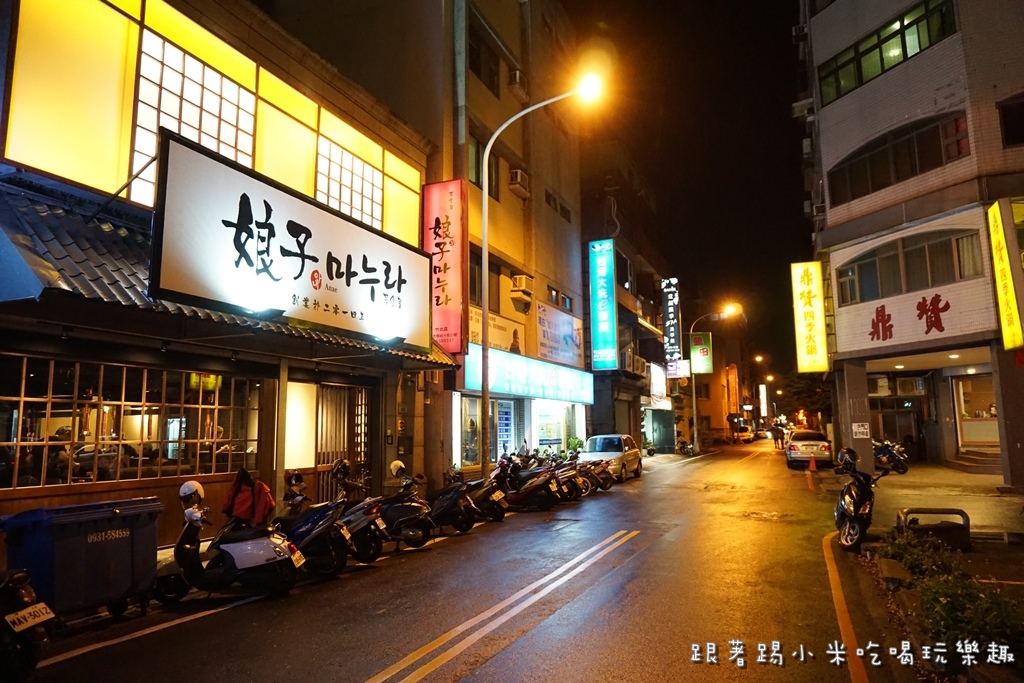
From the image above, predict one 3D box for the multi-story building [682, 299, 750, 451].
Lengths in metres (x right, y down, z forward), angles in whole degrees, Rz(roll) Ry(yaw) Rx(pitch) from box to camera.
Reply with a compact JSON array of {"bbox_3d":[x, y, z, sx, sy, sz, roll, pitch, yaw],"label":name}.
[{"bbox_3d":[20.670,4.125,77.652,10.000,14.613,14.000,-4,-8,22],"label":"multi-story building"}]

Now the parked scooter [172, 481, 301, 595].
[{"bbox_3d":[-2.918,2.062,7.039,1.720,1.130,0.680,-1,-7,0],"label":"parked scooter"}]

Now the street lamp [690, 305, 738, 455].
[{"bbox_3d":[13.201,2.327,44.141,3.199,9.748,0.350,-4,-8,22],"label":"street lamp"}]

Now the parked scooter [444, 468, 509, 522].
[{"bbox_3d":[-0.819,2.792,12.871,1.800,1.130,0.700,-4,-8,22],"label":"parked scooter"}]

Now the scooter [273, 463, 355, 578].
[{"bbox_3d":[-2.709,2.183,8.067,1.820,1.150,0.700,-1,-7,2],"label":"scooter"}]

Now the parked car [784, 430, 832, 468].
[{"bbox_3d":[12.379,4.519,28.609,1.720,1.430,4.500,-3,-8,21],"label":"parked car"}]

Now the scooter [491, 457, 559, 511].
[{"bbox_3d":[0.148,2.970,14.330,1.820,1.130,0.700,-4,-8,22],"label":"scooter"}]

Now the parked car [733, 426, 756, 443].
[{"bbox_3d":[25.878,10.425,75.972,1.750,1.560,4.400,-4,-8,22],"label":"parked car"}]

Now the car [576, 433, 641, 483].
[{"bbox_3d":[3.254,3.853,22.761,1.600,1.470,3.750,-4,-8,22],"label":"car"}]

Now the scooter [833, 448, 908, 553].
[{"bbox_3d":[4.907,2.293,9.836,0.720,1.200,1.800,-4,-8,24],"label":"scooter"}]

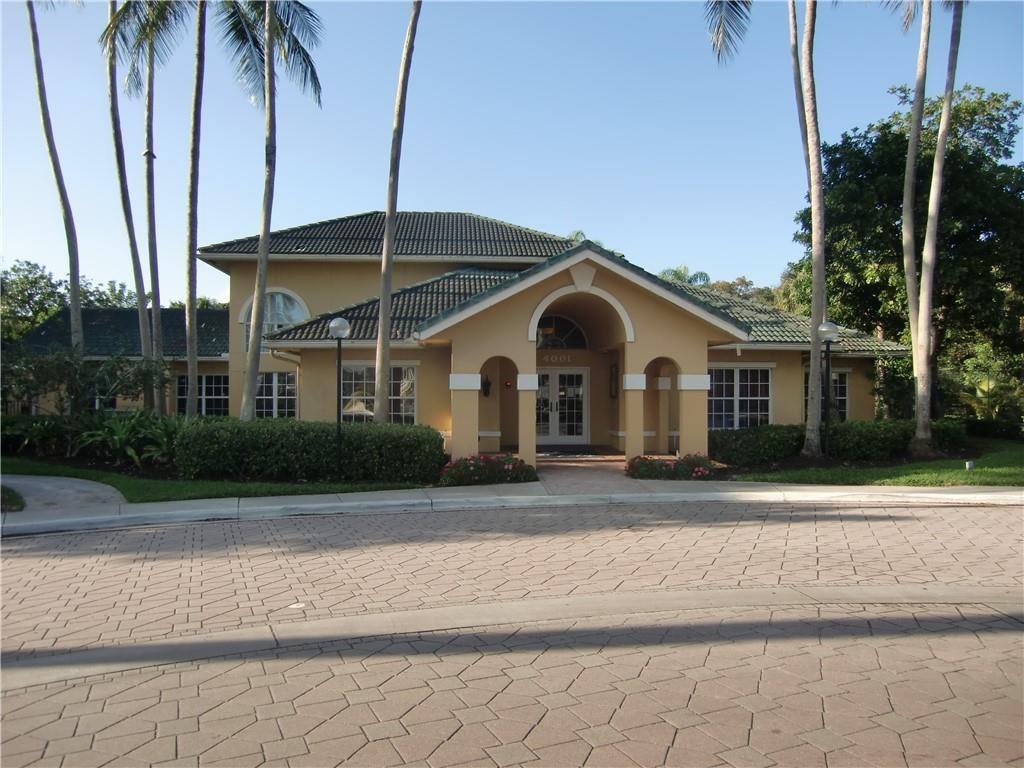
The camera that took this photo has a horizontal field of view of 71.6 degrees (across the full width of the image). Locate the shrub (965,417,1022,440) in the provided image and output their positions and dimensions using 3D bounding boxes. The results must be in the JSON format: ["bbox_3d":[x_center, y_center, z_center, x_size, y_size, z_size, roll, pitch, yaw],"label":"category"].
[{"bbox_3d":[15.700,1.306,22.489,2.200,0.700,1.300,0,-1,-5],"label":"shrub"}]

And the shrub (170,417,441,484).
[{"bbox_3d":[-3.600,1.182,12.790,4.700,0.970,1.500,0,-1,3],"label":"shrub"}]

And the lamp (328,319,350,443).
[{"bbox_3d":[-2.950,0.267,12.198,0.350,2.810,0.350,0,-1,0],"label":"lamp"}]

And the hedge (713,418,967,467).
[{"bbox_3d":[7.750,1.239,16.289,7.700,0.820,1.100,0,-1,-24],"label":"hedge"}]

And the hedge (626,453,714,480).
[{"bbox_3d":[2.850,1.449,12.987,1.500,0.400,1.100,0,-1,-2],"label":"hedge"}]

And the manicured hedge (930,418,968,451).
[{"bbox_3d":[10.800,1.237,17.689,1.150,0.790,1.000,0,-1,-20],"label":"manicured hedge"}]

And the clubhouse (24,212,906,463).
[{"bbox_3d":[-2.200,-1.888,20.418,26.500,7.250,14.000,0,-1,-3],"label":"clubhouse"}]

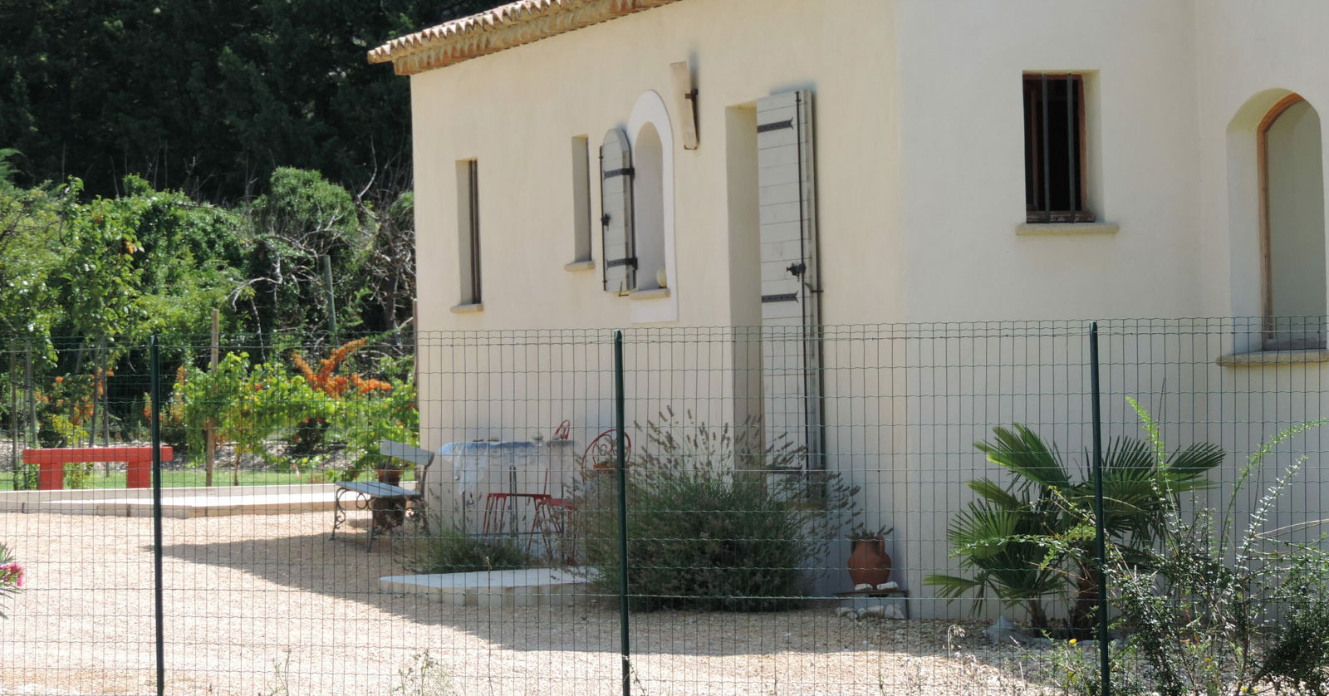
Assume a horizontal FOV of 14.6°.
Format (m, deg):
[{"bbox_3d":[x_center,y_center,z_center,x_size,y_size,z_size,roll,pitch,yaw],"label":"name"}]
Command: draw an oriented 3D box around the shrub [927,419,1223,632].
[{"bbox_3d":[1.970,0.870,24.900,1.420,1.020,1.300,-2,0,0],"label":"shrub"}]

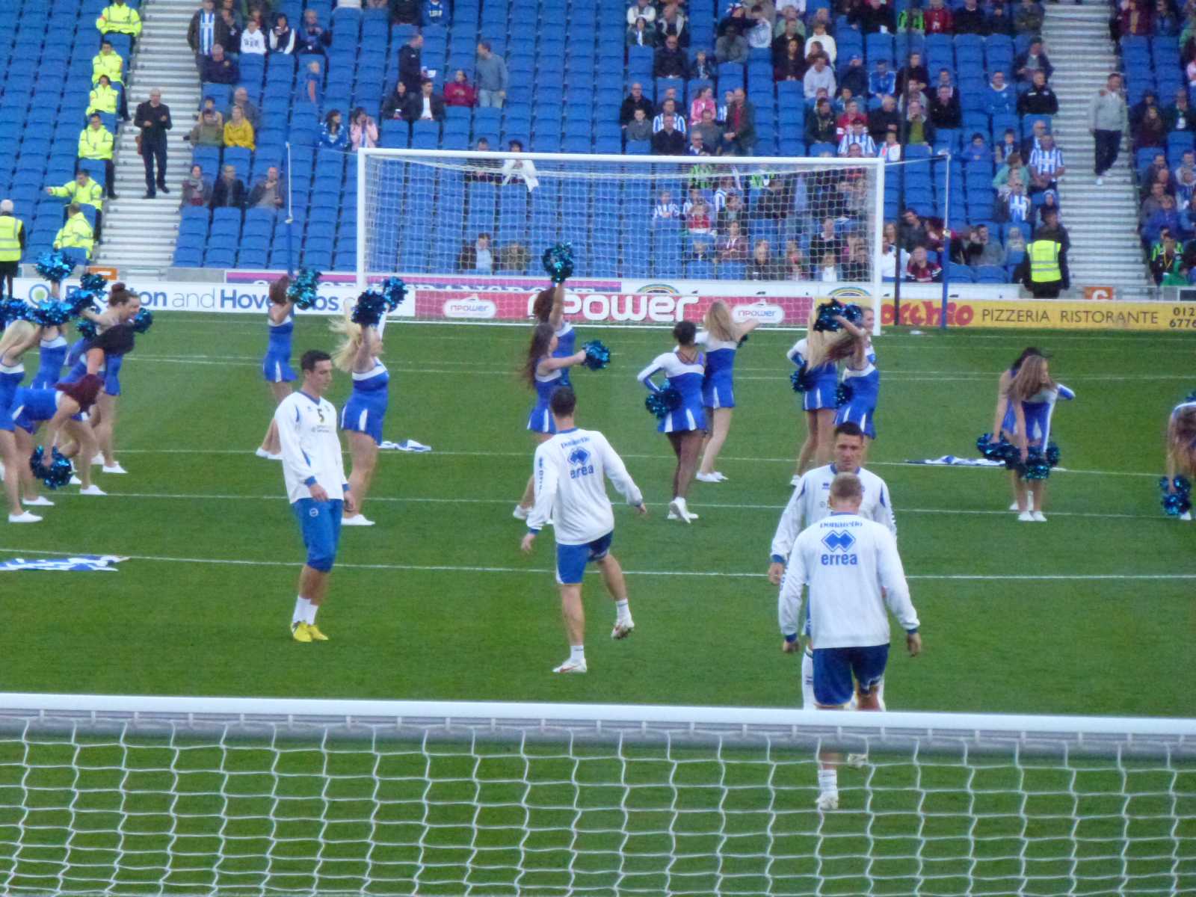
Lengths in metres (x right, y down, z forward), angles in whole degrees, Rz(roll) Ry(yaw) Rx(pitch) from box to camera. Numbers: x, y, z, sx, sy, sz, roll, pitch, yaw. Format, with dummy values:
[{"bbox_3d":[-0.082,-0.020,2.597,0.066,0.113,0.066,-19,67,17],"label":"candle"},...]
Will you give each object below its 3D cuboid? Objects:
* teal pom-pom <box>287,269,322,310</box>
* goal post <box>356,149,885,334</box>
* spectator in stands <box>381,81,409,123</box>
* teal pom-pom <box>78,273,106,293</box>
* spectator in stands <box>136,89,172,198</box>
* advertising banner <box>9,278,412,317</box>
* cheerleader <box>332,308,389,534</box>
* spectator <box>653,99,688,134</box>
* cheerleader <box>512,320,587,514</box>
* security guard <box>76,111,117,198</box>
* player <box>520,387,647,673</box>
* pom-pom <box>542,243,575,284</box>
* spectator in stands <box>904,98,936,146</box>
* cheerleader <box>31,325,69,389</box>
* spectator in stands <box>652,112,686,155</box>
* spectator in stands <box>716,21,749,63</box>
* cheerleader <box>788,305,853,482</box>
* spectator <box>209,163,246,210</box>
[{"bbox_3d":[-2.698,-1.463,79.000,0.320,0.370,0.320,1,3,0],"label":"teal pom-pom"},{"bbox_3d":[0.325,-3.017,124.796,7.540,2.550,2.050,1,3,0],"label":"goal post"},{"bbox_3d":[-3.303,-5.341,139.969,0.480,1.250,0.750,1,3,0],"label":"spectator in stands"},{"bbox_3d":[-4.457,-1.436,76.000,0.260,0.240,0.260,1,2,0],"label":"teal pom-pom"},{"bbox_3d":[-7.165,-4.915,138.600,0.570,1.770,0.420,1,2,0],"label":"spectator in stands"},{"bbox_3d":[-5.752,-2.253,128.700,6.000,0.460,0.120,1,3,0],"label":"advertising banner"},{"bbox_3d":[-1.861,-0.246,67.600,0.440,1.730,0.460,2,3,15],"label":"cheerleader"},{"bbox_3d":[1.168,-5.079,140.126,0.540,1.270,0.780,1,2,0],"label":"spectator"},{"bbox_3d":[-0.394,-0.219,68.864,0.600,1.590,0.500,1,3,-6],"label":"cheerleader"},{"bbox_3d":[-7.993,-4.669,137.300,0.620,1.340,0.750,1,3,-6],"label":"security guard"},{"bbox_3d":[-0.104,0.492,52.929,0.720,1.740,0.600,0,3,-17],"label":"player"},{"bbox_3d":[-0.358,-1.667,77.500,0.290,0.360,0.290,1,3,0],"label":"pom-pom"},{"bbox_3d":[5.253,-5.069,140.742,0.520,1.250,0.720,1,3,3],"label":"spectator in stands"},{"bbox_3d":[-4.676,-0.568,73.400,0.450,1.720,0.480,-1,3,-35],"label":"cheerleader"},{"bbox_3d":[1.130,-4.760,138.509,0.540,1.280,0.750,1,3,0],"label":"spectator in stands"},{"bbox_3d":[2.231,-6.453,143.926,0.540,1.270,0.780,1,2,0],"label":"spectator in stands"},{"bbox_3d":[1.958,-0.466,75.900,0.600,1.620,0.560,3,3,35],"label":"cheerleader"},{"bbox_3d":[-5.919,-3.902,137.356,0.540,1.250,0.720,1,3,-5],"label":"spectator"}]

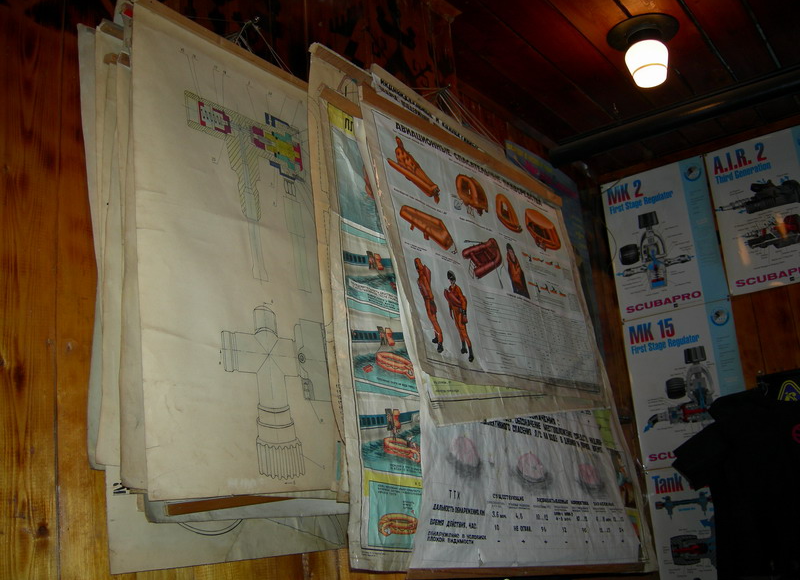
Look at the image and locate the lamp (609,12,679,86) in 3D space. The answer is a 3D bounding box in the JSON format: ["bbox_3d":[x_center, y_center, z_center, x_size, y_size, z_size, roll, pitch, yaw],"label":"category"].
[{"bbox_3d":[0.677,-0.639,2.274,0.195,0.145,0.195,-14,-15,32],"label":"lamp"}]

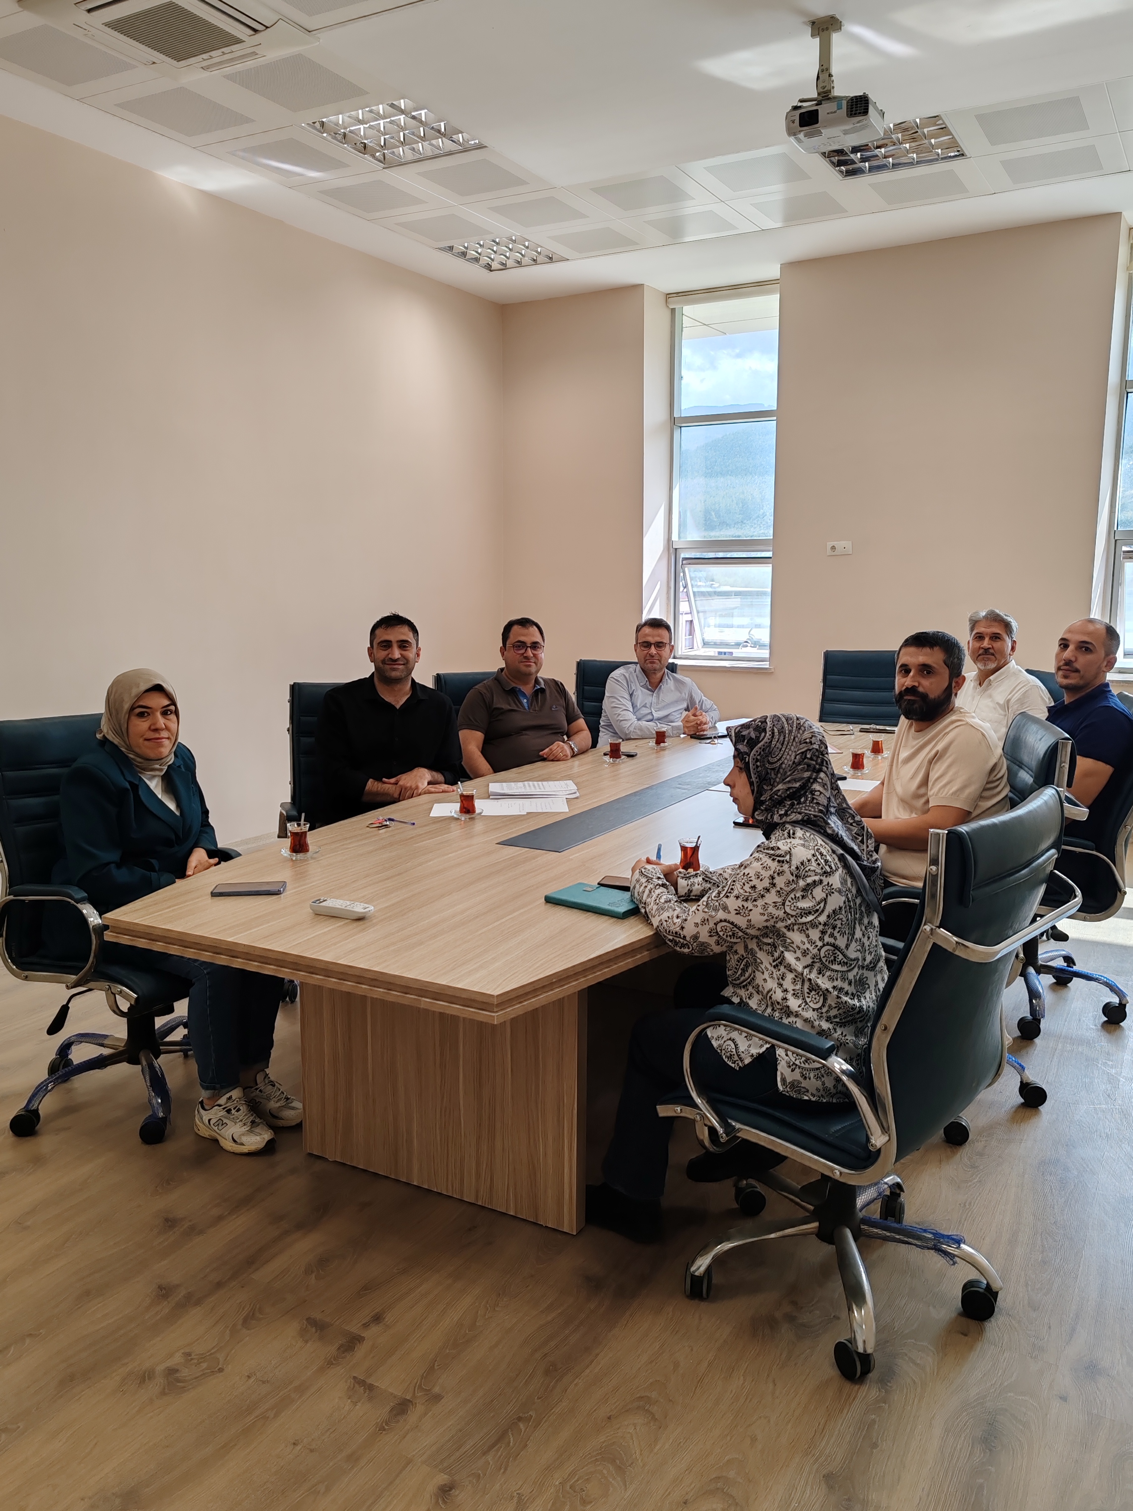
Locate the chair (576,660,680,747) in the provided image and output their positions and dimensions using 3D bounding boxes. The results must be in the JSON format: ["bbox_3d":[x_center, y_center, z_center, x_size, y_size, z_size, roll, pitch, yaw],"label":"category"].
[{"bbox_3d":[0.217,0.126,5.463,0.620,1.080,0.700,2,9,13],"label":"chair"}]

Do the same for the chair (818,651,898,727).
[{"bbox_3d":[1.521,0.026,6.104,0.620,1.080,0.700,4,10,22],"label":"chair"}]

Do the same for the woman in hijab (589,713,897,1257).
[{"bbox_3d":[0.354,0.479,2.553,0.720,1.180,0.490,6,10,35],"label":"woman in hijab"}]

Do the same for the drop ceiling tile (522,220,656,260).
[{"bbox_3d":[0.153,-2.902,6.601,0.600,0.030,0.600,5,10,29],"label":"drop ceiling tile"}]

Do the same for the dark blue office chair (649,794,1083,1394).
[{"bbox_3d":[0.597,0.597,2.422,0.720,1.080,0.630,7,11,36],"label":"dark blue office chair"}]

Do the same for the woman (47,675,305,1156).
[{"bbox_3d":[-1.068,0.393,3.308,0.740,1.260,0.500,6,10,34],"label":"woman"}]

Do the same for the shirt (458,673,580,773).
[{"bbox_3d":[-0.179,-0.027,4.656,0.500,0.560,0.330,-5,10,-32],"label":"shirt"}]

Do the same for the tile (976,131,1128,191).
[{"bbox_3d":[2.232,-2.713,5.412,0.590,0.020,0.590,5,10,29],"label":"tile"}]

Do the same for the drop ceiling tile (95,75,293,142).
[{"bbox_3d":[-1.543,-2.618,4.795,0.590,0.020,0.590,5,10,29],"label":"drop ceiling tile"}]

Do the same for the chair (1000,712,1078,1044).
[{"bbox_3d":[1.070,0.454,3.346,0.700,1.080,0.620,1,9,6],"label":"chair"}]

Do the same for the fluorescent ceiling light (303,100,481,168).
[{"bbox_3d":[-0.744,-2.675,5.034,0.600,0.080,0.600,5,10,29],"label":"fluorescent ceiling light"}]

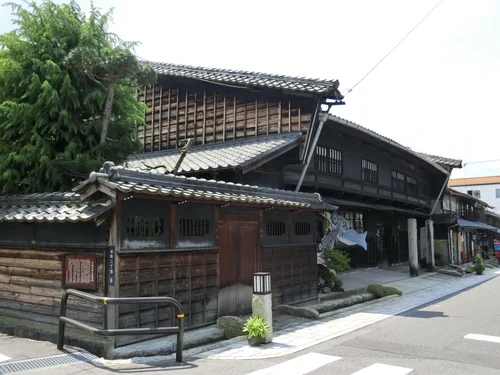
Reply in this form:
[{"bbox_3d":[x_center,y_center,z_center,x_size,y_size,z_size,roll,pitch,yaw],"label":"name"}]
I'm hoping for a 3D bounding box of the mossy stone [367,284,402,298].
[{"bbox_3d":[3.541,2.683,12.943,0.930,0.310,0.560,4,-7,-35],"label":"mossy stone"}]

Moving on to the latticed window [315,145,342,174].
[{"bbox_3d":[2.595,-0.826,15.973,0.120,0.850,2.070,-3,-7,34],"label":"latticed window"}]

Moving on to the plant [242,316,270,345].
[{"bbox_3d":[0.092,2.027,6.961,0.390,0.420,0.370,0,-5,0],"label":"plant"}]

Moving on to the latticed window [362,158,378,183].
[{"bbox_3d":[4.660,-0.521,18.979,0.120,0.850,1.750,-3,-7,34],"label":"latticed window"}]

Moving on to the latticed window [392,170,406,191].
[{"bbox_3d":[6.649,-0.228,21.874,0.120,0.850,1.920,-3,-7,34],"label":"latticed window"}]

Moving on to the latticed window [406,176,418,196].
[{"bbox_3d":[7.800,-0.058,23.550,0.120,0.850,1.980,-3,-7,34],"label":"latticed window"}]

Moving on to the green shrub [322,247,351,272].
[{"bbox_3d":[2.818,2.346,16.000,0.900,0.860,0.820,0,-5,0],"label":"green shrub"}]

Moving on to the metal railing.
[{"bbox_3d":[-1.804,1.735,6.067,1.880,0.790,0.670,-2,-6,19],"label":"metal railing"}]

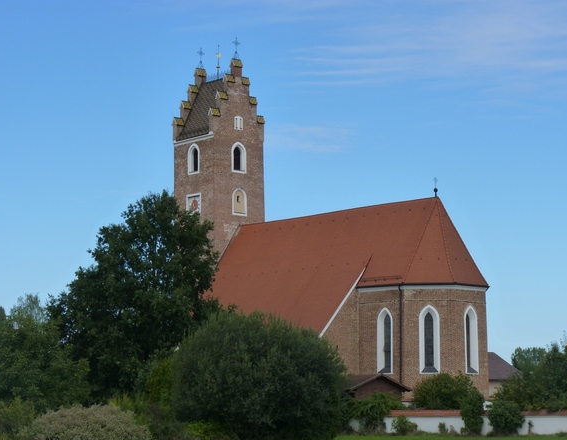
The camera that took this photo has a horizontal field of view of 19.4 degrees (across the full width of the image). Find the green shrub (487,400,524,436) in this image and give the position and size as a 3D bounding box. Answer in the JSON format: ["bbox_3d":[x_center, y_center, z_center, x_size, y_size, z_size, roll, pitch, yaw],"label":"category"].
[{"bbox_3d":[16.034,14.318,120.000,2.744,2.564,2.400,-1,-7,8],"label":"green shrub"}]

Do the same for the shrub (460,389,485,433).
[{"bbox_3d":[13.707,13.889,120.500,1.741,3.336,1.700,-1,-7,6],"label":"shrub"}]

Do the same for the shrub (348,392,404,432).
[{"bbox_3d":[6.773,14.037,121.000,4.078,2.949,2.600,-1,-7,3],"label":"shrub"}]

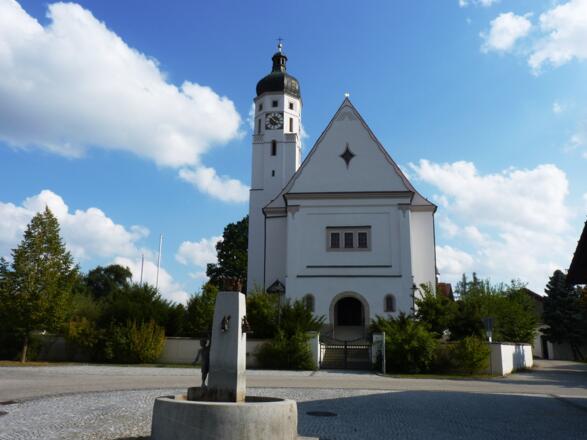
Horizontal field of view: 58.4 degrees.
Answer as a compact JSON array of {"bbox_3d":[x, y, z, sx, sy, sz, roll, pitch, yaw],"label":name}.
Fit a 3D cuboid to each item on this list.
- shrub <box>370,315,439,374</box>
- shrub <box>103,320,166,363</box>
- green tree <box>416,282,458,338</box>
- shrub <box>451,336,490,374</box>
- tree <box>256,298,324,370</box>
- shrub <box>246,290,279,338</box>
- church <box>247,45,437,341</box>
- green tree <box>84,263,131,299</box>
[{"bbox_3d":[5.391,5.916,25.304,3.180,2.880,2.800,-1,-13,7],"label":"shrub"},{"bbox_3d":[-9.376,7.111,30.802,3.630,2.400,2.800,-1,-13,7],"label":"shrub"},{"bbox_3d":[7.967,5.655,29.447,2.360,4.300,2.300,-1,-13,7],"label":"green tree"},{"bbox_3d":[8.486,6.479,25.201,1.920,1.740,1.700,-1,-13,7],"label":"shrub"},{"bbox_3d":[-0.155,5.887,27.206,3.520,3.620,3.000,-1,-13,7],"label":"tree"},{"bbox_3d":[-1.911,5.875,29.448,2.130,3.830,2.300,-1,-13,7],"label":"shrub"},{"bbox_3d":[3.993,-6.442,61.856,19.540,40.030,34.000,-1,-13,7],"label":"church"},{"bbox_3d":[-23.928,10.741,68.128,6.500,9.950,6.300,-1,-13,7],"label":"green tree"}]

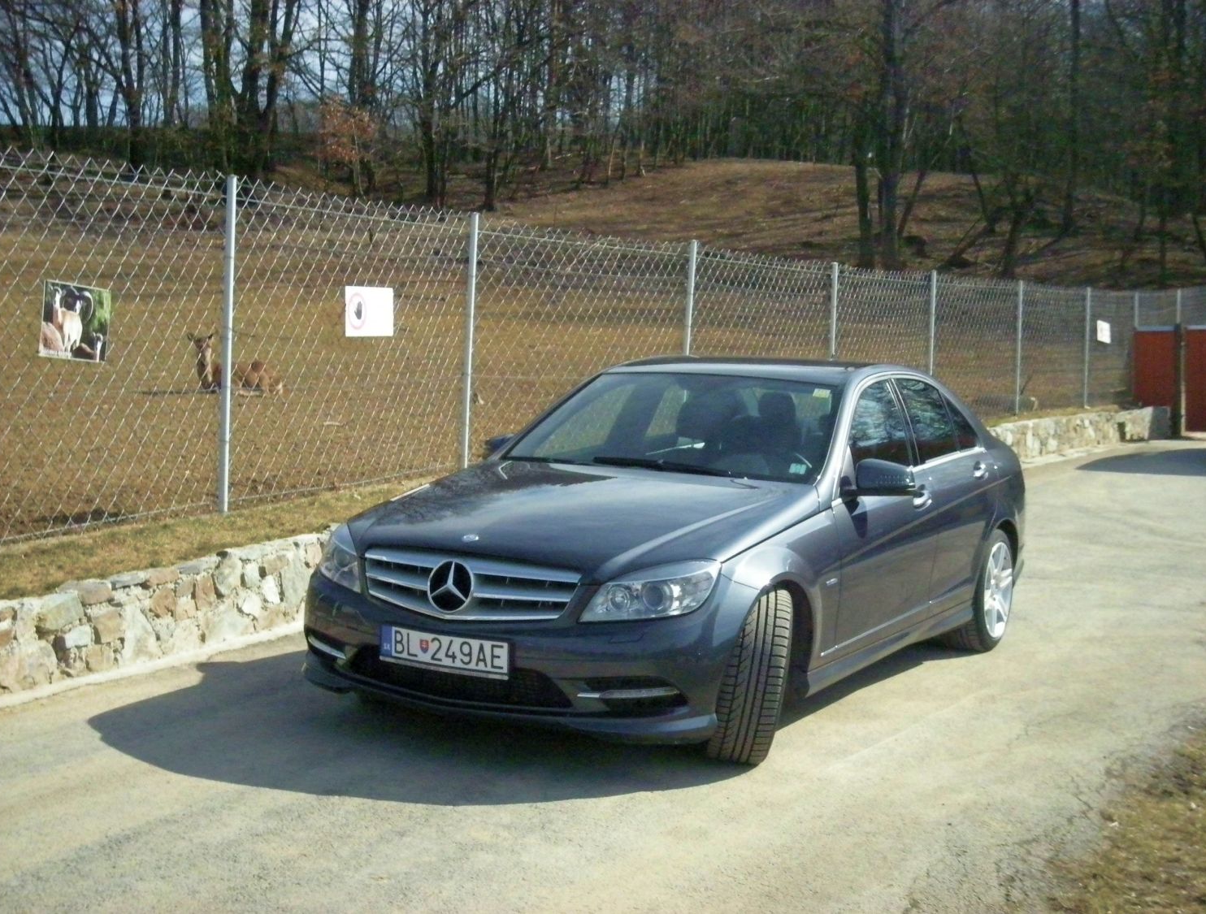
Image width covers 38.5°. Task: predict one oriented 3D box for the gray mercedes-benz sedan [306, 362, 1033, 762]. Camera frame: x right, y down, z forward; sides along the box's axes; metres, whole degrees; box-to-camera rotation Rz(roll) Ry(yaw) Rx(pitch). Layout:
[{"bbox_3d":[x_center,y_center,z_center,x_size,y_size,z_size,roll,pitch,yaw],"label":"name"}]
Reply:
[{"bbox_3d":[0.595,0.249,7.772,1.850,1.440,4.590,4,5,29],"label":"gray mercedes-benz sedan"}]

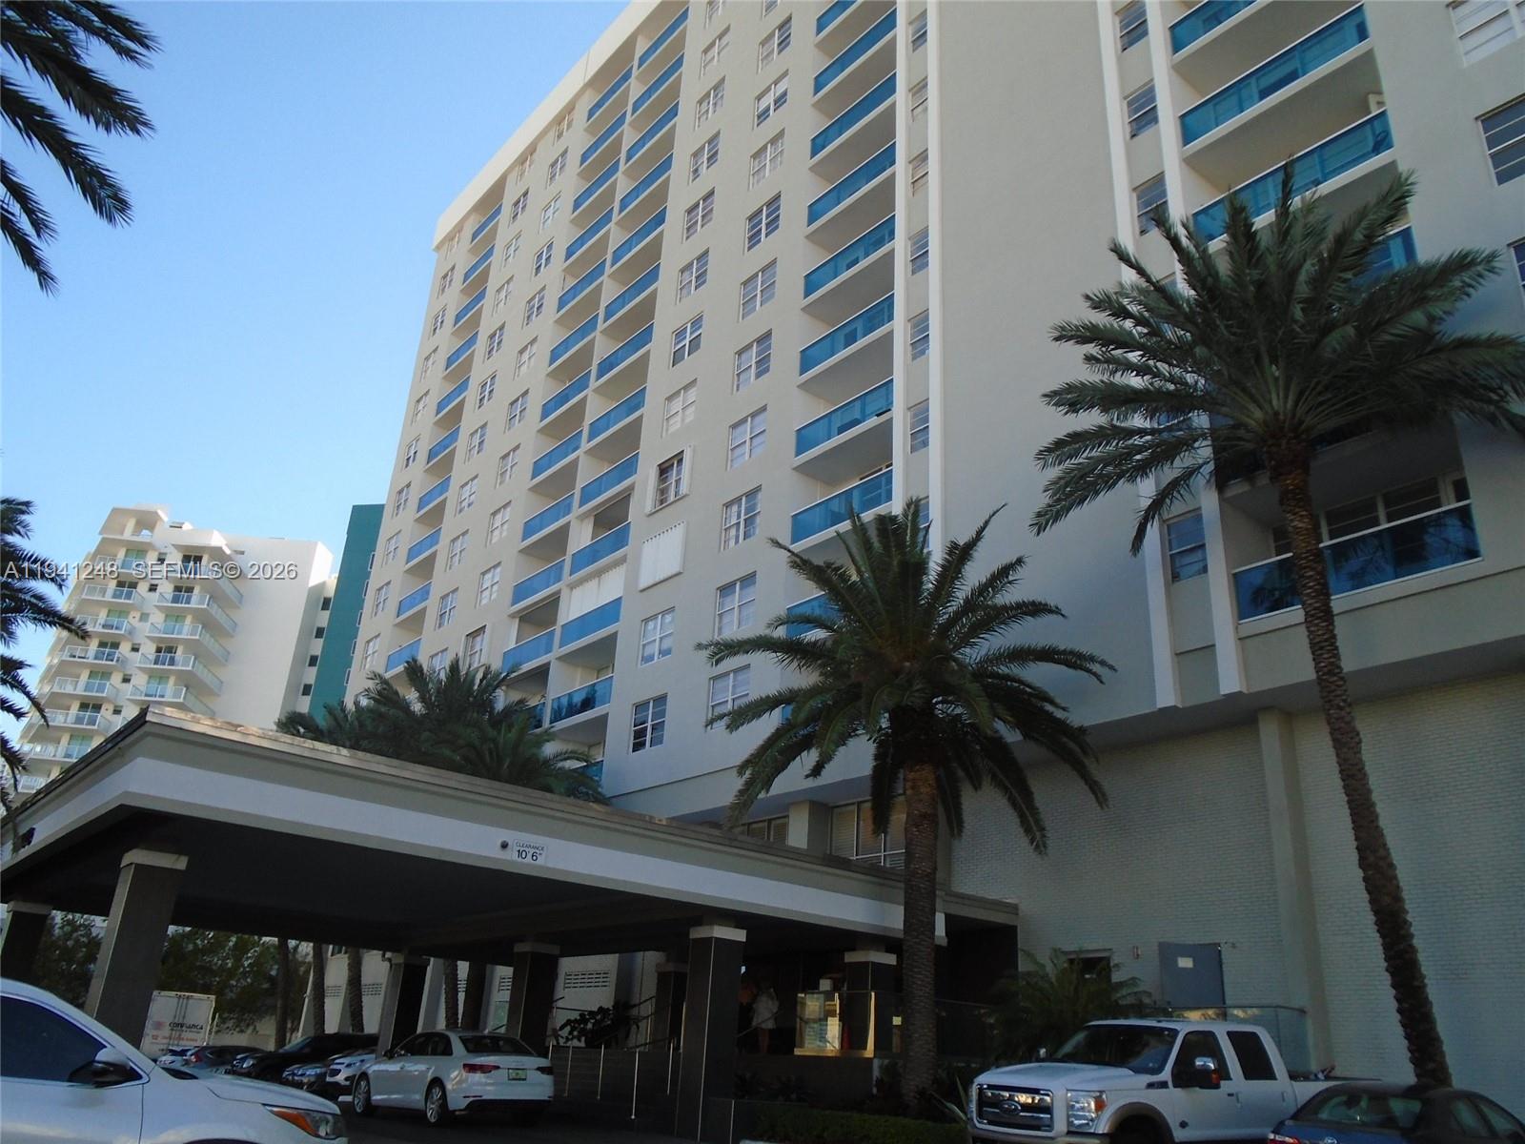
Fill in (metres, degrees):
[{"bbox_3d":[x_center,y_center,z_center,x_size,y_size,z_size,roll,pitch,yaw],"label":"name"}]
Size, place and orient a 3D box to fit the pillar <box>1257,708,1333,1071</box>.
[{"bbox_3d":[9.078,5.808,19.305,0.497,7.093,0.345,21,-29,-35],"label":"pillar"}]

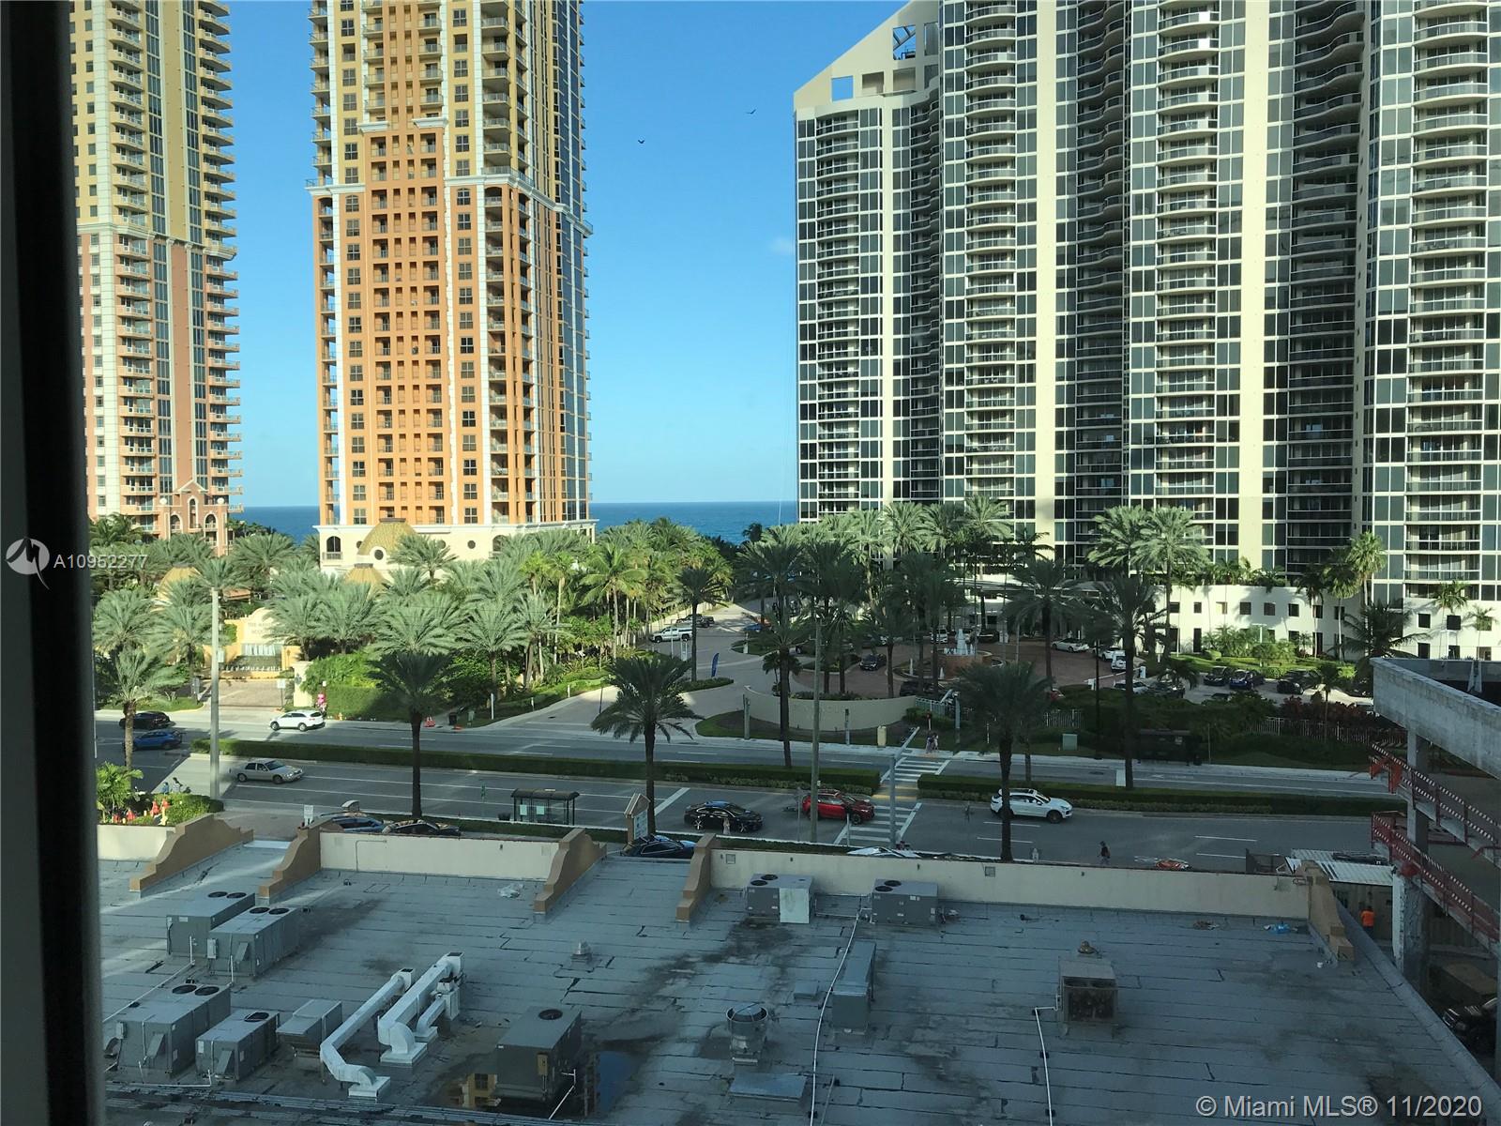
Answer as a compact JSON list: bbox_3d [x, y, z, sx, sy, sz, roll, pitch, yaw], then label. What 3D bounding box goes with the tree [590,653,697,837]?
[{"bbox_3d":[-5.991,10.609,70.723,6.400,10.824,6.400,-1,3,0],"label":"tree"}]

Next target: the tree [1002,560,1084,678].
[{"bbox_3d":[28.668,6.286,117.940,8.100,13.841,8.100,-1,3,0],"label":"tree"}]

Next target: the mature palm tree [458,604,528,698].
[{"bbox_3d":[-25.104,8.755,119.126,6.900,9.831,6.900,-1,3,0],"label":"mature palm tree"}]

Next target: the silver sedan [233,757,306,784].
[{"bbox_3d":[-34.997,15.032,87.884,5.250,1.450,1.920,0,3,15],"label":"silver sedan"}]

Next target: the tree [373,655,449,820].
[{"bbox_3d":[-20.864,10.715,75.469,5.300,10.406,5.300,-1,3,0],"label":"tree"}]

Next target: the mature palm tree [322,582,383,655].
[{"bbox_3d":[-44.841,7.586,136.564,6.900,10.800,6.900,-1,3,0],"label":"mature palm tree"}]

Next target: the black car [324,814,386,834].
[{"bbox_3d":[-24.147,15.742,71.805,4.600,1.500,1.850,0,3,13],"label":"black car"}]

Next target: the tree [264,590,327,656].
[{"bbox_3d":[-46.714,8.365,125.389,6.200,10.590,6.200,0,3,16],"label":"tree"}]

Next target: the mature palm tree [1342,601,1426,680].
[{"bbox_3d":[54.204,8.699,104.632,7.400,10.500,7.400,-1,3,0],"label":"mature palm tree"}]

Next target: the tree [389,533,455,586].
[{"bbox_3d":[-37.595,4.166,140.608,7.700,14.988,7.700,-1,3,0],"label":"tree"}]

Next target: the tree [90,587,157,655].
[{"bbox_3d":[-64.692,8.276,124.931,6.200,11.158,6.200,0,3,16],"label":"tree"}]

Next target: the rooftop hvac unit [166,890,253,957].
[{"bbox_3d":[-17.866,11.986,40.391,1.580,1.280,2.350,0,3,12],"label":"rooftop hvac unit"}]

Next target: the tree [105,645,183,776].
[{"bbox_3d":[-42.148,10.970,84.164,5.700,10.100,5.700,-1,3,0],"label":"tree"}]

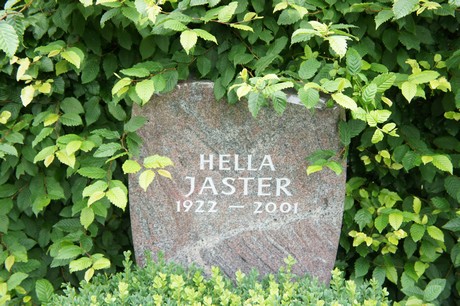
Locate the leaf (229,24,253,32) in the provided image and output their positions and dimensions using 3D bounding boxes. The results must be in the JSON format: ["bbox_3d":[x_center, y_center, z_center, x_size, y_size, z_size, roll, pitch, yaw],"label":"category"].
[{"bbox_3d":[0.029,-0.311,1.830,0.063,0.015,0.033,17,25,0],"label":"leaf"}]

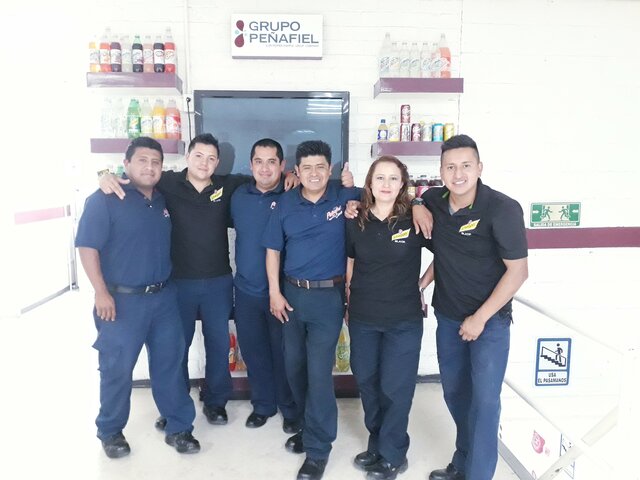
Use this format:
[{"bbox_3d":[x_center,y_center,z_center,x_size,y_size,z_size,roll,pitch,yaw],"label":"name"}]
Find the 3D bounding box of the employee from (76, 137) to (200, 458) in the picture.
[{"bbox_3d":[-0.977,0.332,2.674,0.600,1.739,0.400,-3,7,-25],"label":"employee"}]

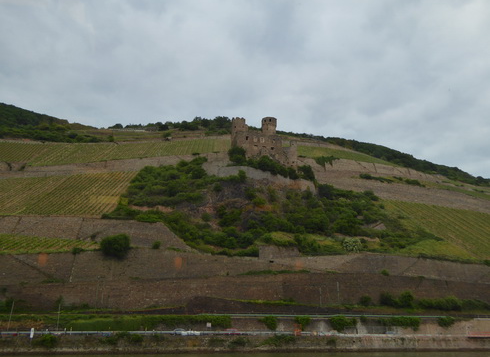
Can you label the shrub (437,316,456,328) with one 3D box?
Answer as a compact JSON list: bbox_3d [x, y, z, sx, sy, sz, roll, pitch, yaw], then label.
[{"bbox_3d":[63.110,44.910,146.330,5.400,3.700,3.000,0,-19,0],"label":"shrub"}]

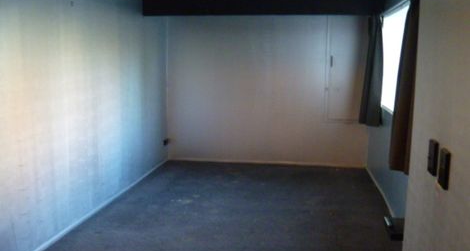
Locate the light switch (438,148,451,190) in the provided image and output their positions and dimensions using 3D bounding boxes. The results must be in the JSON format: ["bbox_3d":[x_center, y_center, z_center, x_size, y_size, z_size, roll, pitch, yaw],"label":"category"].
[{"bbox_3d":[0.711,0.143,1.549,0.013,0.116,0.078,2,9,9],"label":"light switch"}]

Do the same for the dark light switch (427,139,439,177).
[{"bbox_3d":[0.693,0.112,1.598,0.012,0.116,0.074,2,9,9],"label":"dark light switch"}]

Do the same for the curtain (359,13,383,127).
[{"bbox_3d":[1.647,-0.656,5.473,0.220,1.305,0.370,2,9,9],"label":"curtain"}]

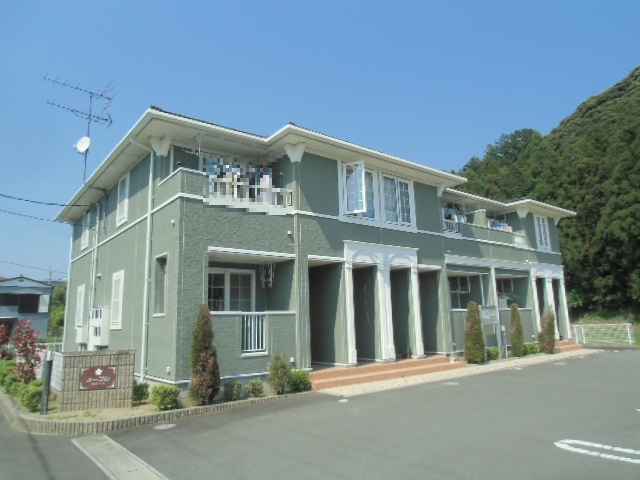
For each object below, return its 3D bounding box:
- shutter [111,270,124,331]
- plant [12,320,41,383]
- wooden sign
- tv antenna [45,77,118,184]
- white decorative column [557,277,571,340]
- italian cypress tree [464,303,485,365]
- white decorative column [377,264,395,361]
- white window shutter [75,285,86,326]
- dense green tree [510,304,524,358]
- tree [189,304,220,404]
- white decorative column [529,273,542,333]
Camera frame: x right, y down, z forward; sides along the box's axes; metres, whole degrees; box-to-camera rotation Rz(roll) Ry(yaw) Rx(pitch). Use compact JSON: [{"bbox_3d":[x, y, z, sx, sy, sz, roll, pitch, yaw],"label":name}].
[{"bbox_3d":[-5.551,1.657,12.074,0.090,1.574,1.101,7,-14,-39],"label":"shutter"},{"bbox_3d":[-8.116,3.112,12.262,0.720,1.747,0.720,5,-13,-33],"label":"plant"},{"bbox_3d":[-3.858,2.408,7.690,0.562,0.382,0.030,0,-10,-10],"label":"wooden sign"},{"bbox_3d":[-7.664,-3.462,13.990,2.021,3.547,1.040,8,-14,-43],"label":"tv antenna"},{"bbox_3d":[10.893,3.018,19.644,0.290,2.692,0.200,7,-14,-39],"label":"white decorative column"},{"bbox_3d":[4.885,2.892,13.941,0.612,1.924,0.612,6,-13,-38],"label":"italian cypress tree"},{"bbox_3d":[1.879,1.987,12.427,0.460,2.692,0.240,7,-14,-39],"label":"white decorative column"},{"bbox_3d":[-8.543,2.374,15.786,0.090,1.554,1.243,6,-13,-38],"label":"white window shutter"},{"bbox_3d":[6.890,3.186,15.479,0.408,1.804,0.408,6,-13,-38],"label":"dense green tree"},{"bbox_3d":[-2.156,2.123,8.283,0.550,1.795,0.550,6,-13,-38],"label":"tree"},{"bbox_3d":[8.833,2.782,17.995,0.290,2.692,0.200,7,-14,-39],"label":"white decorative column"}]

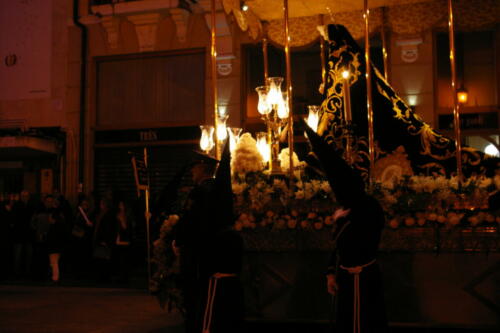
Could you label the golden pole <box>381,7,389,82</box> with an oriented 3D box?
[{"bbox_3d":[1.922,-0.989,8.883,0.050,2.540,0.050,-3,-5,17],"label":"golden pole"}]

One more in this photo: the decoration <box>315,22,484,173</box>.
[{"bbox_3d":[1.777,-0.833,7.658,1.940,1.960,1.250,-3,-5,17],"label":"decoration"}]

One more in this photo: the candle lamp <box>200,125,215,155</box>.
[{"bbox_3d":[-0.517,-0.328,7.769,0.165,0.350,0.165,-2,-5,0],"label":"candle lamp"}]

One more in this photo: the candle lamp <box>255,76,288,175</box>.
[{"bbox_3d":[0.269,-0.501,7.809,0.420,1.200,0.420,-3,-5,17],"label":"candle lamp"}]

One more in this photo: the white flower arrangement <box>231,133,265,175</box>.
[{"bbox_3d":[-0.028,-0.129,7.188,0.380,0.500,0.380,-2,-5,0],"label":"white flower arrangement"}]

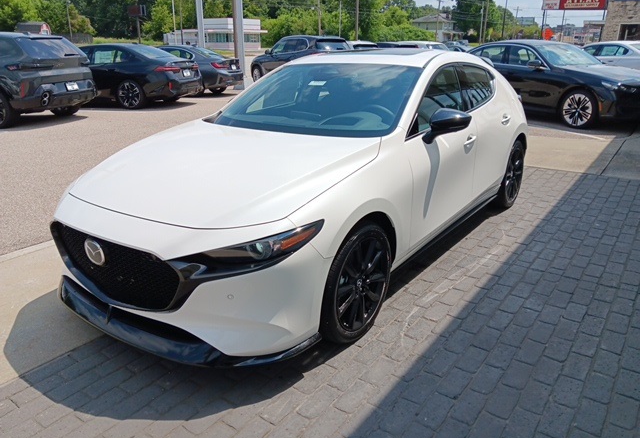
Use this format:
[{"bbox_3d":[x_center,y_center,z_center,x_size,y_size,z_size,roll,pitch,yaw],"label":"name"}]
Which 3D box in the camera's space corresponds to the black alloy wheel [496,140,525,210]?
[{"bbox_3d":[1.747,-0.429,4.575,0.220,0.650,0.650,14,24,34],"label":"black alloy wheel"}]

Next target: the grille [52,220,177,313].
[{"bbox_3d":[-0.980,0.208,2.231,0.930,0.310,0.150,14,24,34],"label":"grille"}]

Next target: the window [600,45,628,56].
[{"bbox_3d":[10.844,-6.204,17.700,0.950,0.360,0.140,5,20,13],"label":"window"}]

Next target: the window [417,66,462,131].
[{"bbox_3d":[0.791,-0.826,3.213,0.080,0.390,0.970,-17,5,40],"label":"window"}]

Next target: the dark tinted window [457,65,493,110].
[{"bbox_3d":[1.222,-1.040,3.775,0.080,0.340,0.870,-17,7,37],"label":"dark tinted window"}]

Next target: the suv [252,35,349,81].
[{"bbox_3d":[-0.880,-6.380,19.300,1.970,1.740,4.880,-16,25,-37],"label":"suv"}]

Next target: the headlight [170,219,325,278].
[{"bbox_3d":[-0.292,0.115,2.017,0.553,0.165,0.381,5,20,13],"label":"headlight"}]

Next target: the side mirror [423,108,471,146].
[{"bbox_3d":[0.777,-0.571,2.921,0.230,0.190,0.180,13,23,34],"label":"side mirror"}]

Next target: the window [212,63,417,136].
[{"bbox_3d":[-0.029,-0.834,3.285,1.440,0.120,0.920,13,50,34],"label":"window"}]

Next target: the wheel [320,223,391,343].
[{"bbox_3d":[0.138,0.305,2.495,0.225,0.650,0.650,13,23,34],"label":"wheel"}]

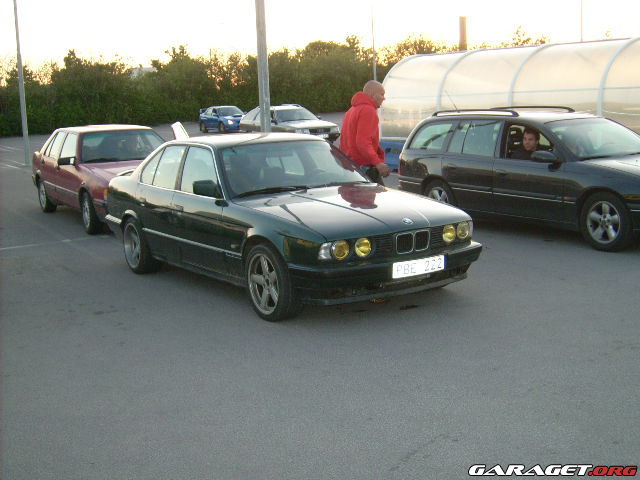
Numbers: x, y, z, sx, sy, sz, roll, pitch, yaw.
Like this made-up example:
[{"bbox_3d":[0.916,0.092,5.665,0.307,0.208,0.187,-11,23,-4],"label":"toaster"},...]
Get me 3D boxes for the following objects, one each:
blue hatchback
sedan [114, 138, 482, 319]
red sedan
[{"bbox_3d":[-5.314,-6.716,46.474,1.740,1.430,4.410,-8,11,-32],"label":"blue hatchback"},{"bbox_3d":[-0.603,-0.319,8.168,1.750,1.400,4.720,-9,11,-34],"label":"sedan"},{"bbox_3d":[-3.253,-1.052,12.987,1.765,1.420,4.750,-8,11,-30],"label":"red sedan"}]

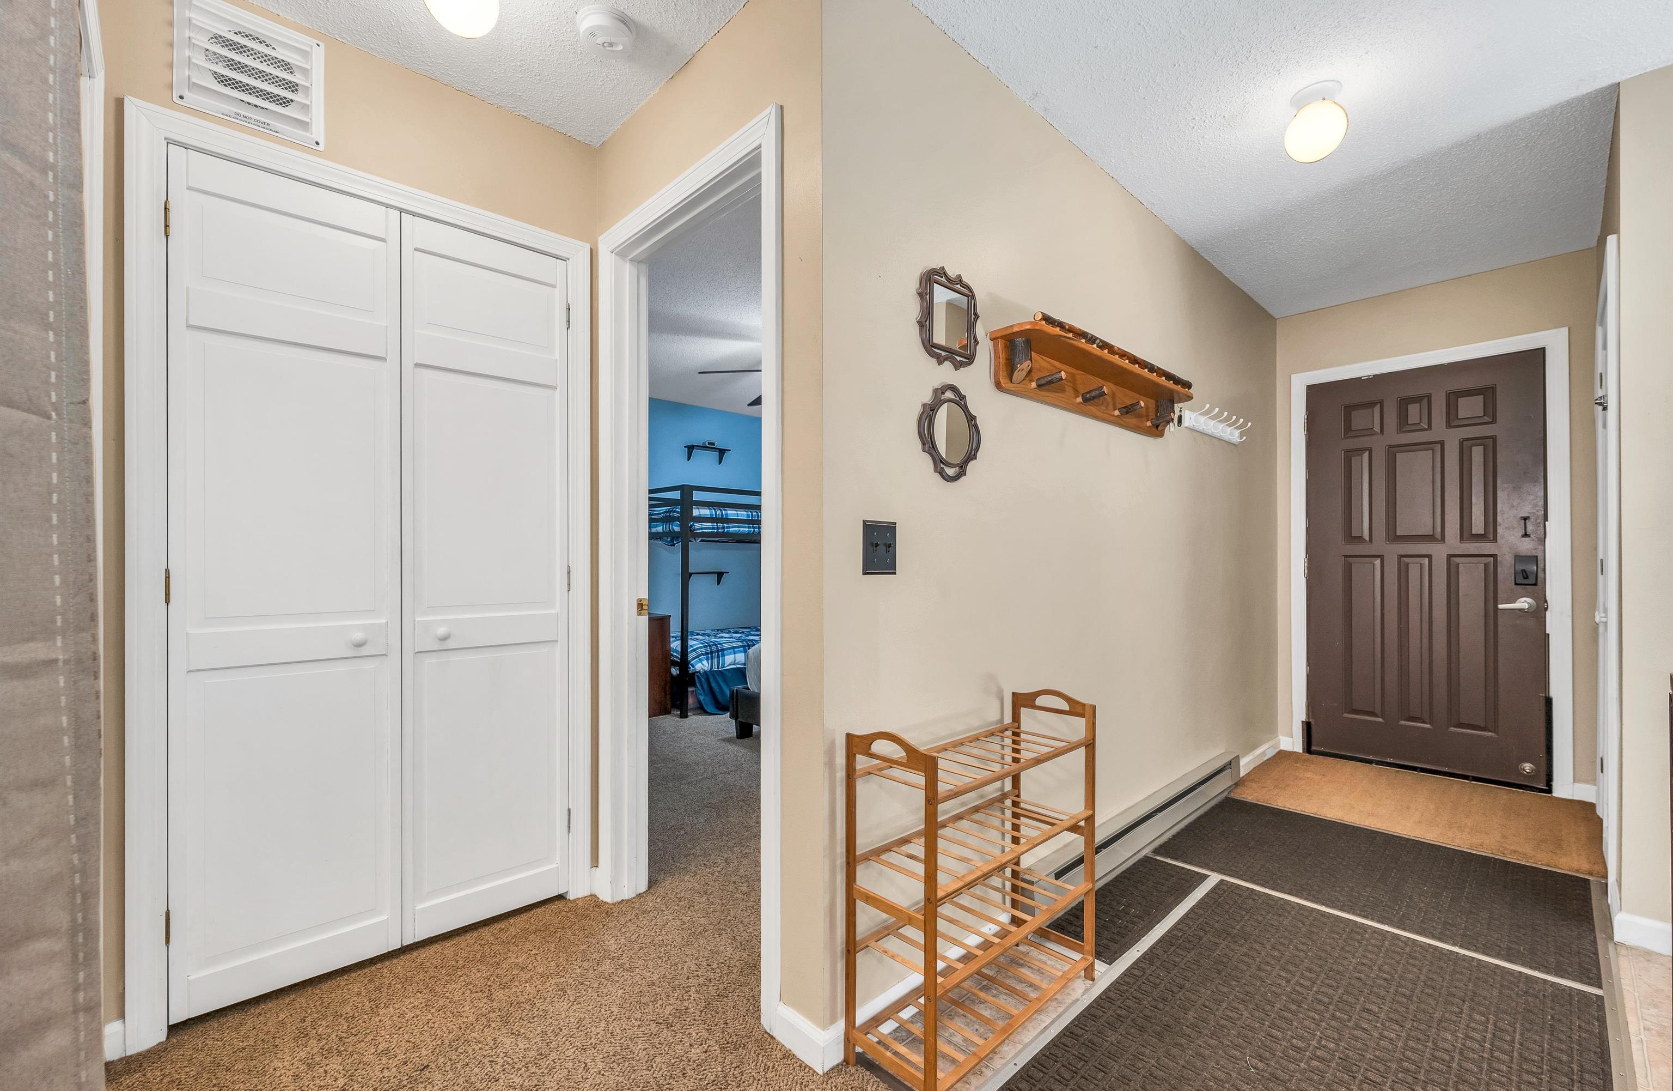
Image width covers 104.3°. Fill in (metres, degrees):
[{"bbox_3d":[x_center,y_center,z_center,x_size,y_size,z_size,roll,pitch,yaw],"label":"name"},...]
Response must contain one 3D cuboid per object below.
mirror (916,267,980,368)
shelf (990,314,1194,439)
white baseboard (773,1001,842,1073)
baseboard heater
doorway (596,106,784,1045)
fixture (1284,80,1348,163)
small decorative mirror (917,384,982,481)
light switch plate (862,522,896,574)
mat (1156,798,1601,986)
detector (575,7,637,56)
[{"bbox_3d":[0.292,-0.576,1.655,0.256,0.252,0.025,1,-1,-43],"label":"mirror"},{"bbox_3d":[0.925,-0.520,2.161,1.234,0.185,0.140,1,-1,-43],"label":"shelf"},{"bbox_3d":[-0.060,1.058,1.425,0.070,0.093,0.145,1,-1,-43],"label":"white baseboard"},{"bbox_3d":[1.224,1.045,2.489,1.850,0.150,0.063,1,-1,-43],"label":"baseboard heater"},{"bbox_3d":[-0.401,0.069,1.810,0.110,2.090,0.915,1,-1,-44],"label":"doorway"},{"bbox_3d":[1.420,-1.240,1.926,0.155,0.200,0.155,1,-1,-43],"label":"fixture"},{"bbox_3d":[0.296,-0.285,1.659,0.264,0.250,0.025,1,-1,-43],"label":"small decorative mirror"},{"bbox_3d":[0.106,0.007,1.493,0.115,0.118,0.012,1,-1,-43],"label":"light switch plate"},{"bbox_3d":[1.857,1.119,2.290,0.810,0.012,1.065,1,-1,-43],"label":"mat"},{"bbox_3d":[-0.598,-1.326,1.693,0.145,0.042,0.145,0,-1,0],"label":"detector"}]

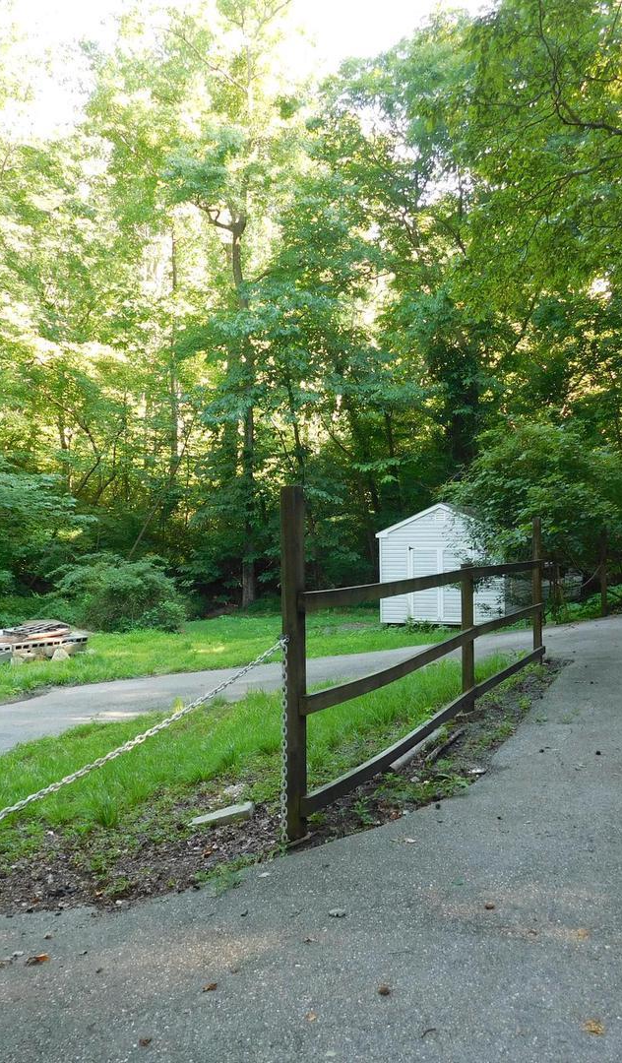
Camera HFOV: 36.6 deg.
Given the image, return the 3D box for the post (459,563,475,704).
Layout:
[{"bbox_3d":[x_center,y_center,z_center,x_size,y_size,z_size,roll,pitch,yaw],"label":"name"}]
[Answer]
[{"bbox_3d":[1.334,0.890,8.000,0.090,1.230,0.090,-1,0,24],"label":"post"}]

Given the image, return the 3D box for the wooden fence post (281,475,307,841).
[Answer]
[{"bbox_3d":[-0.080,0.635,4.600,0.090,1.710,0.090,-1,0,23],"label":"wooden fence post"}]

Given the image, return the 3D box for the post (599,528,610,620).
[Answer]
[{"bbox_3d":[5.430,0.777,17.400,0.095,1.620,0.095,-1,0,25],"label":"post"}]

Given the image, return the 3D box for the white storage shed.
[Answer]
[{"bbox_3d":[4.040,0.830,24.600,3.350,2.980,4.100,-1,0,25],"label":"white storage shed"}]

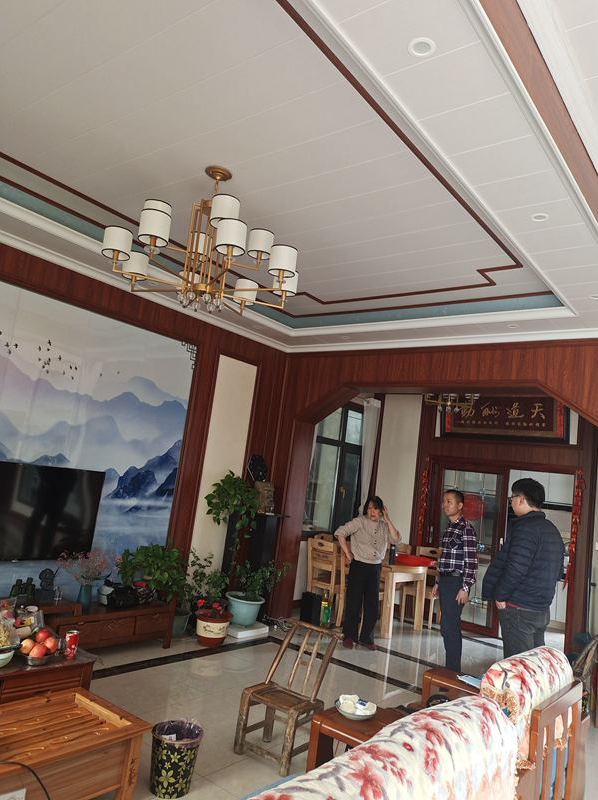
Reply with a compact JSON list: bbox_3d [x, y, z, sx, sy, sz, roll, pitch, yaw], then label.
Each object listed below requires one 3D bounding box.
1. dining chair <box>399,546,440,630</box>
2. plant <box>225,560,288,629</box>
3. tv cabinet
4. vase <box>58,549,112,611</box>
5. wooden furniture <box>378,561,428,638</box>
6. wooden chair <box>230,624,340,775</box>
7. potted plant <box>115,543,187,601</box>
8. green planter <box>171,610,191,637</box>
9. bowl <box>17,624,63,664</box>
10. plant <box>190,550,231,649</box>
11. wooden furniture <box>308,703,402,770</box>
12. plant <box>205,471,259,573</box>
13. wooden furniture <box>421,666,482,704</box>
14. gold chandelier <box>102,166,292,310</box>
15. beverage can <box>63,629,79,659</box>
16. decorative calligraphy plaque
[{"bbox_3d":[1.605,2.355,7.333,0.420,0.920,0.450,1,-10,39],"label":"dining chair"},{"bbox_3d":[-0.438,2.025,6.014,0.640,0.650,0.550,7,-8,-2],"label":"plant"},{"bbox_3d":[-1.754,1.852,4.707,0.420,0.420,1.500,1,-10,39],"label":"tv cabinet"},{"bbox_3d":[-1.659,1.410,4.489,0.380,0.460,0.380,1,-10,39],"label":"vase"},{"bbox_3d":[0.764,2.288,7.028,1.300,0.755,0.820,1,-10,39],"label":"wooden furniture"},{"bbox_3d":[-0.066,1.756,3.467,0.420,0.700,0.460,1,-10,39],"label":"wooden chair"},{"bbox_3d":[-1.313,1.534,5.108,0.500,0.470,0.550,1,-10,39],"label":"potted plant"},{"bbox_3d":[-1.181,2.115,5.582,0.290,0.280,0.290,1,-10,39],"label":"green planter"},{"bbox_3d":[-1.261,1.200,2.831,0.190,0.165,0.190,7,-8,1],"label":"bowl"},{"bbox_3d":[-0.803,1.819,5.328,0.380,0.820,0.380,1,-10,39],"label":"plant"},{"bbox_3d":[0.361,1.703,2.463,0.550,0.570,0.400,1,-10,39],"label":"wooden furniture"},{"bbox_3d":[-0.702,1.283,6.100,0.500,1.000,0.460,8,-8,-5],"label":"plant"},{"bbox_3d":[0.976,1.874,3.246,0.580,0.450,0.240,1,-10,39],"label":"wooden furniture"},{"bbox_3d":[-0.554,-0.969,3.486,1.130,0.860,1.130,1,-10,39],"label":"gold chandelier"},{"bbox_3d":[-1.195,1.291,3.056,0.066,0.120,0.066,7,-8,1],"label":"beverage can"},{"bbox_3d":[2.530,0.183,7.203,1.480,0.520,0.060,1,-10,39],"label":"decorative calligraphy plaque"}]

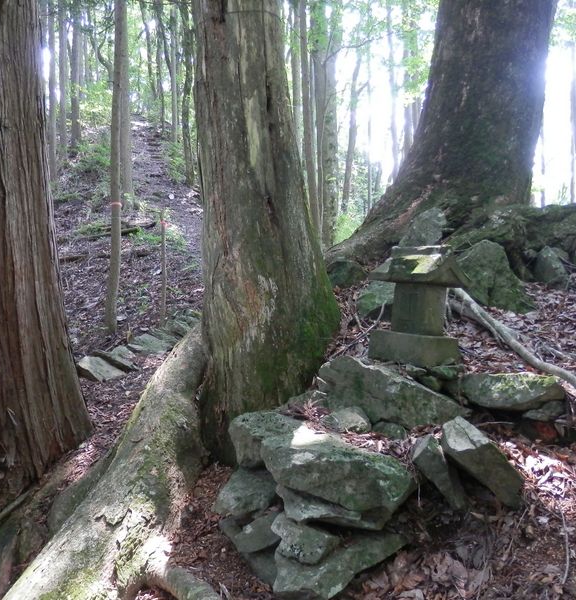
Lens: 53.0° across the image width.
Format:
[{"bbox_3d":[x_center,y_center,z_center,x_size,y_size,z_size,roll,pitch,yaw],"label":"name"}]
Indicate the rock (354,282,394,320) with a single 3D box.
[{"bbox_3d":[0.636,-0.004,4.150,0.320,0.280,0.280,-1,-5,6],"label":"rock"}]

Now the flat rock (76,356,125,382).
[{"bbox_3d":[-1.664,0.613,5.100,0.430,0.180,0.330,1,-3,-18],"label":"flat rock"}]

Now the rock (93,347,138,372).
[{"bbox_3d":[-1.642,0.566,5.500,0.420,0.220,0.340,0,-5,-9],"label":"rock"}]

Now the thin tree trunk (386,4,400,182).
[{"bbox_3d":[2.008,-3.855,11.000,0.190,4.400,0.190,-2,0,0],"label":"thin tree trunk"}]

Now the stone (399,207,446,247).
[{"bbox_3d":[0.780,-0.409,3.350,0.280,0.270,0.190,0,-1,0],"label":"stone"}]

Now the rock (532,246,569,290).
[{"bbox_3d":[2.371,-0.292,5.200,0.330,0.370,0.300,-1,-3,25],"label":"rock"}]

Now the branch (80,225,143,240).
[{"bbox_3d":[-2.719,-1.040,8.900,0.970,0.110,0.140,-11,-2,-14],"label":"branch"}]

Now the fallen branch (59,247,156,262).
[{"bbox_3d":[-2.499,-0.623,8.000,1.360,0.110,0.140,-4,-4,-9],"label":"fallen branch"}]

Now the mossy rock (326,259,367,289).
[{"bbox_3d":[0.488,-0.225,4.900,0.360,0.260,0.300,0,-3,6],"label":"mossy rock"}]

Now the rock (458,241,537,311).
[{"bbox_3d":[1.608,-0.175,4.500,0.600,0.560,0.480,-1,-3,20],"label":"rock"}]

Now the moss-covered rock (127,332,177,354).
[{"bbox_3d":[-1.134,0.361,4.800,0.410,0.150,0.340,0,-1,0],"label":"moss-covered rock"}]

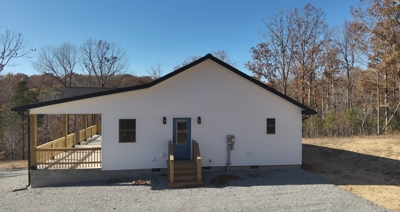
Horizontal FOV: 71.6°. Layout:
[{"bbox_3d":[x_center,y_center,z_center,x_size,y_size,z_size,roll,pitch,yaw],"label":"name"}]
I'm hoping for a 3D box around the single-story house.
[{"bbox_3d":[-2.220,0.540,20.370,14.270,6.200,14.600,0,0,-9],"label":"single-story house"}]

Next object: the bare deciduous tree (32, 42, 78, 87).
[{"bbox_3d":[-24.000,-2.900,46.000,7.600,15.300,7.600,0,0,-27],"label":"bare deciduous tree"}]

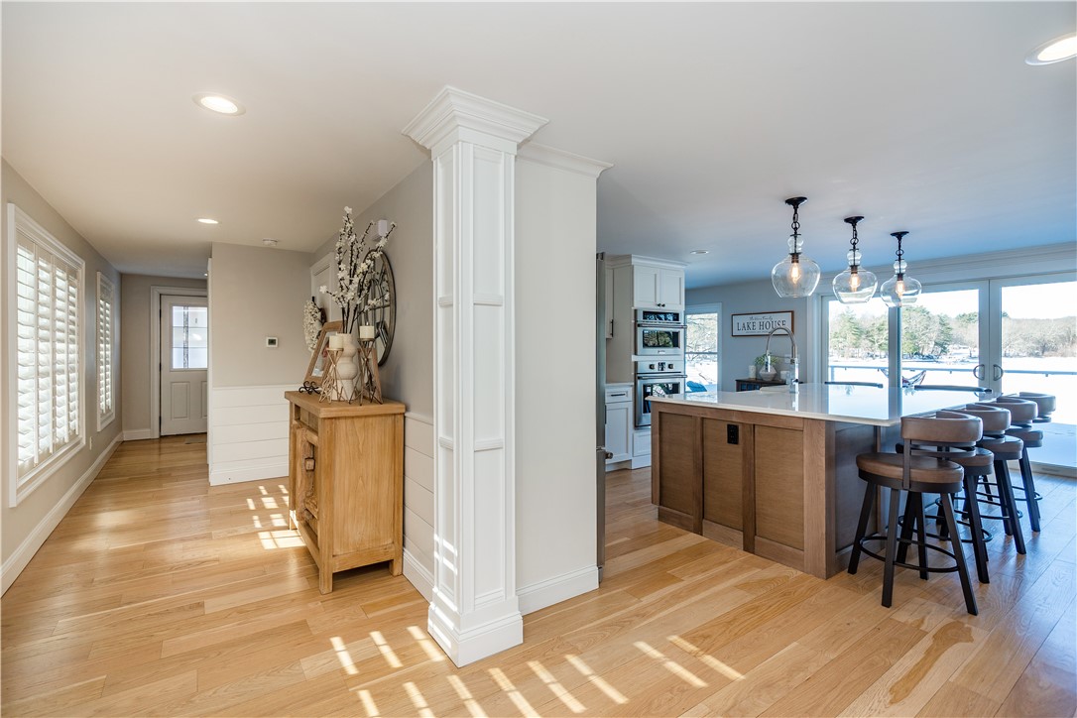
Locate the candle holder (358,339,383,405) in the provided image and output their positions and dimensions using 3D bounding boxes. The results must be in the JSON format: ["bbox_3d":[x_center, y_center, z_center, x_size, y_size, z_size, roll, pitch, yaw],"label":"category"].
[{"bbox_3d":[-0.967,0.072,2.688,0.175,0.361,0.175,-1,1,-35],"label":"candle holder"}]

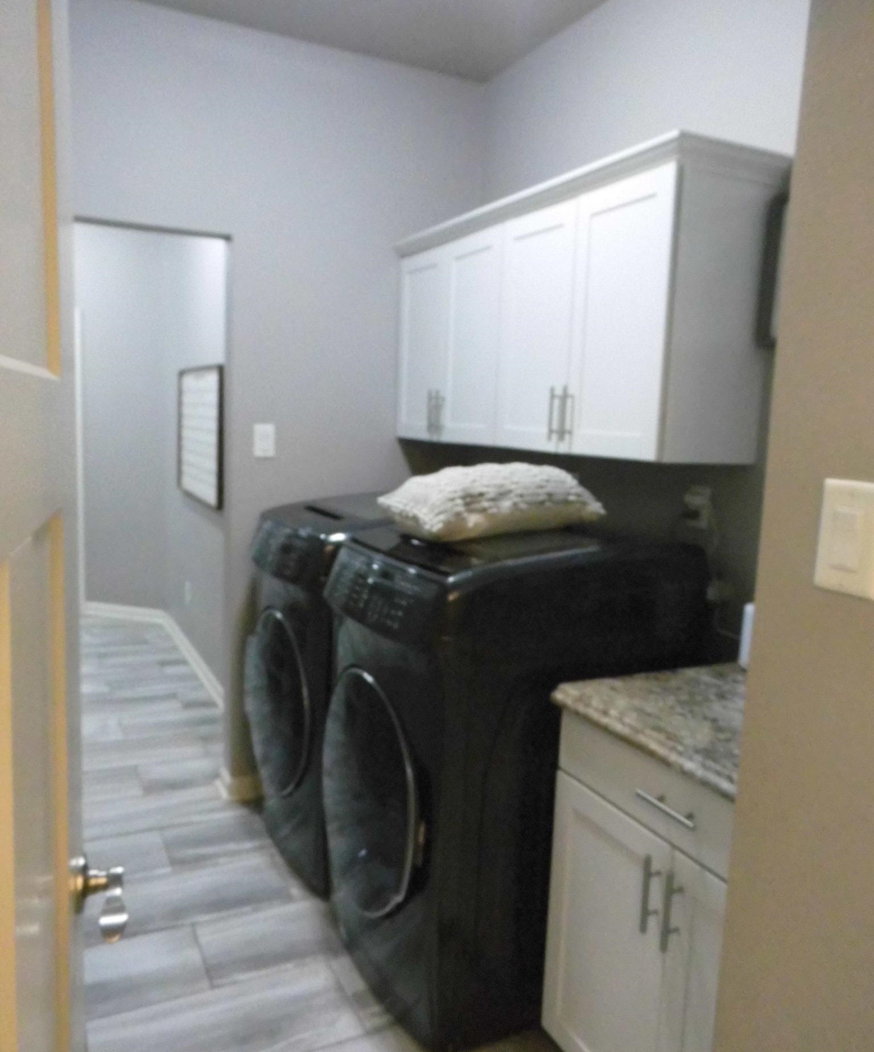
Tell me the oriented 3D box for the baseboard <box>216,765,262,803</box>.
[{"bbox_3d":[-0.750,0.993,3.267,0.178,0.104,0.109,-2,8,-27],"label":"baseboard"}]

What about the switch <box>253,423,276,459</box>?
[{"bbox_3d":[-0.633,-0.315,3.096,0.075,0.117,0.010,-2,8,-27],"label":"switch"}]

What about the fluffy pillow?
[{"bbox_3d":[0.144,-0.077,2.330,0.525,0.173,0.386,-2,8,-27],"label":"fluffy pillow"}]

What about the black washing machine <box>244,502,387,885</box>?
[{"bbox_3d":[-0.149,0.509,2.981,0.871,1.178,0.680,-2,8,-27],"label":"black washing machine"}]

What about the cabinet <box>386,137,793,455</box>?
[{"bbox_3d":[0.336,-0.615,2.674,0.363,0.733,1.547,-2,8,-27],"label":"cabinet"}]

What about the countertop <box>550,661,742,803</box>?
[{"bbox_3d":[0.712,0.424,1.662,0.653,0.037,0.762,-2,8,-27],"label":"countertop"}]

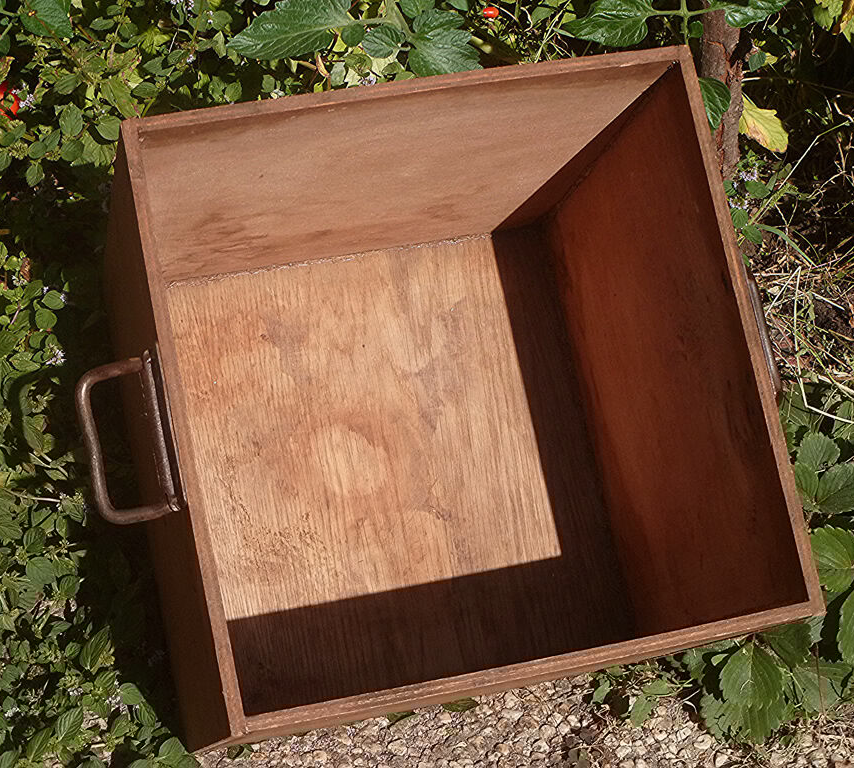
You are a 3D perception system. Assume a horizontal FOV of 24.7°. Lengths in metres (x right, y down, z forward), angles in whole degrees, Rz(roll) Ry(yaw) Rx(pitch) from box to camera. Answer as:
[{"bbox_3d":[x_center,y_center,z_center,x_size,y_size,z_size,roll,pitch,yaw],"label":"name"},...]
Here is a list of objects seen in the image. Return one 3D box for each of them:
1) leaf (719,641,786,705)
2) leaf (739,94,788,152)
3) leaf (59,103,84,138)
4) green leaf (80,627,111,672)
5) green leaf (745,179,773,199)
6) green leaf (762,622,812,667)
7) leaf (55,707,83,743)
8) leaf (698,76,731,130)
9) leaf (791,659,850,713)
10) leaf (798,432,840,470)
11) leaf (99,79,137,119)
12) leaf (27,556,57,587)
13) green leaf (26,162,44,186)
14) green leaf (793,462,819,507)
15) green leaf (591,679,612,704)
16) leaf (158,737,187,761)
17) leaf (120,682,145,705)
[{"bbox_3d":[0.275,0.245,1.647,0.054,0.017,0.057,-1,76,-9],"label":"leaf"},{"bbox_3d":[0.292,-0.226,1.697,0.035,0.010,0.064,-38,86,-3],"label":"leaf"},{"bbox_3d":[-0.287,-0.213,1.575,0.019,0.011,0.030,-7,71,-7],"label":"leaf"},{"bbox_3d":[-0.259,0.207,1.524,0.017,0.007,0.038,26,74,-2],"label":"green leaf"},{"bbox_3d":[0.294,-0.173,1.730,0.026,0.006,0.016,23,74,-3],"label":"green leaf"},{"bbox_3d":[0.305,0.221,1.666,0.050,0.014,0.044,29,74,-1],"label":"green leaf"},{"bbox_3d":[-0.286,0.272,1.560,0.018,0.012,0.033,31,71,7],"label":"leaf"},{"bbox_3d":[0.230,-0.229,1.586,0.034,0.012,0.047,-13,78,-12],"label":"leaf"},{"bbox_3d":[0.340,0.260,1.684,0.050,0.014,0.043,35,74,1],"label":"leaf"},{"bbox_3d":[0.341,0.059,1.700,0.037,0.011,0.034,6,75,-7],"label":"leaf"},{"bbox_3d":[-0.253,-0.234,1.605,0.021,0.013,0.045,-40,77,-16],"label":"leaf"},{"bbox_3d":[-0.314,0.153,1.590,0.029,0.006,0.024,40,77,0],"label":"leaf"},{"bbox_3d":[-0.321,-0.172,1.598,0.015,0.004,0.022,12,83,-7],"label":"green leaf"},{"bbox_3d":[0.325,0.085,1.688,0.035,0.008,0.048,-28,82,-4],"label":"green leaf"},{"bbox_3d":[0.150,0.264,1.675,0.012,0.008,0.025,31,71,7],"label":"green leaf"},{"bbox_3d":[-0.206,0.295,1.579,0.026,0.005,0.020,-43,86,-13],"label":"leaf"},{"bbox_3d":[-0.233,0.244,1.542,0.023,0.007,0.017,31,74,0],"label":"leaf"}]

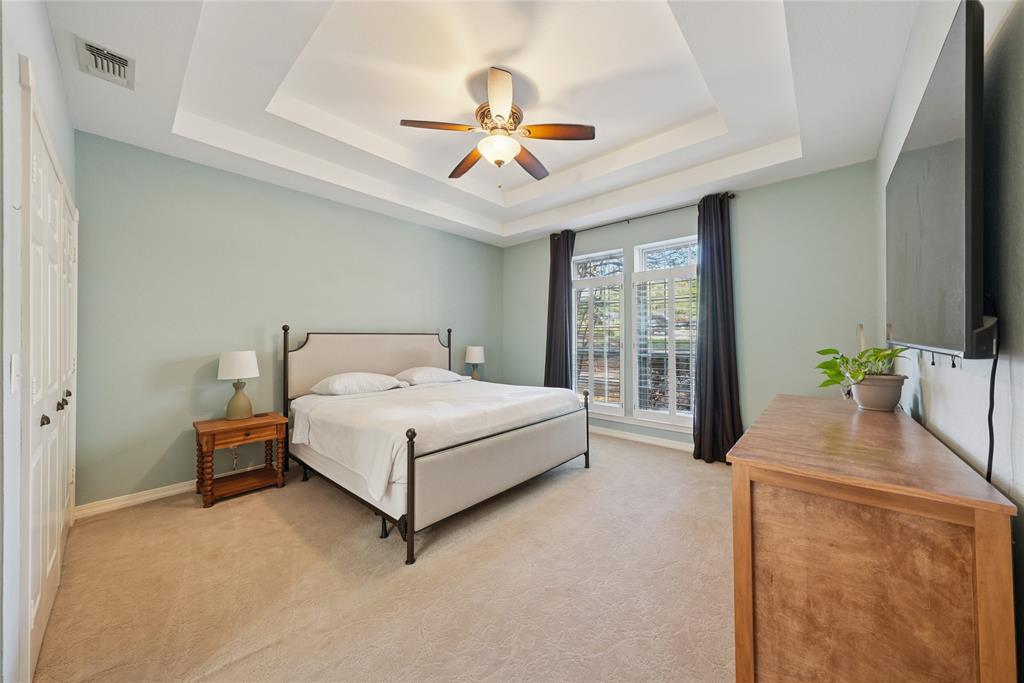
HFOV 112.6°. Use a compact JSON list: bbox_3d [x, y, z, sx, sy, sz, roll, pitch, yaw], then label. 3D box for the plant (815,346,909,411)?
[{"bbox_3d":[1.932,0.198,1.909,0.340,0.330,0.300,0,1,42],"label":"plant"}]

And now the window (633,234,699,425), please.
[{"bbox_3d":[1.825,-0.114,3.901,0.875,2.085,0.100,0,1,42],"label":"window"}]

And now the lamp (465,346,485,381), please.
[{"bbox_3d":[-0.532,0.354,4.960,0.285,0.596,0.285,0,0,0],"label":"lamp"}]

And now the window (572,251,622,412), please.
[{"bbox_3d":[1.095,-0.117,4.550,0.830,2.085,0.100,0,1,42],"label":"window"}]

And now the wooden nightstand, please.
[{"bbox_3d":[-2.255,0.956,2.845,0.447,0.576,0.544,0,1,42],"label":"wooden nightstand"}]

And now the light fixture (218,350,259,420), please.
[{"bbox_3d":[-2.340,0.370,2.926,0.285,0.596,0.285,0,1,42],"label":"light fixture"}]

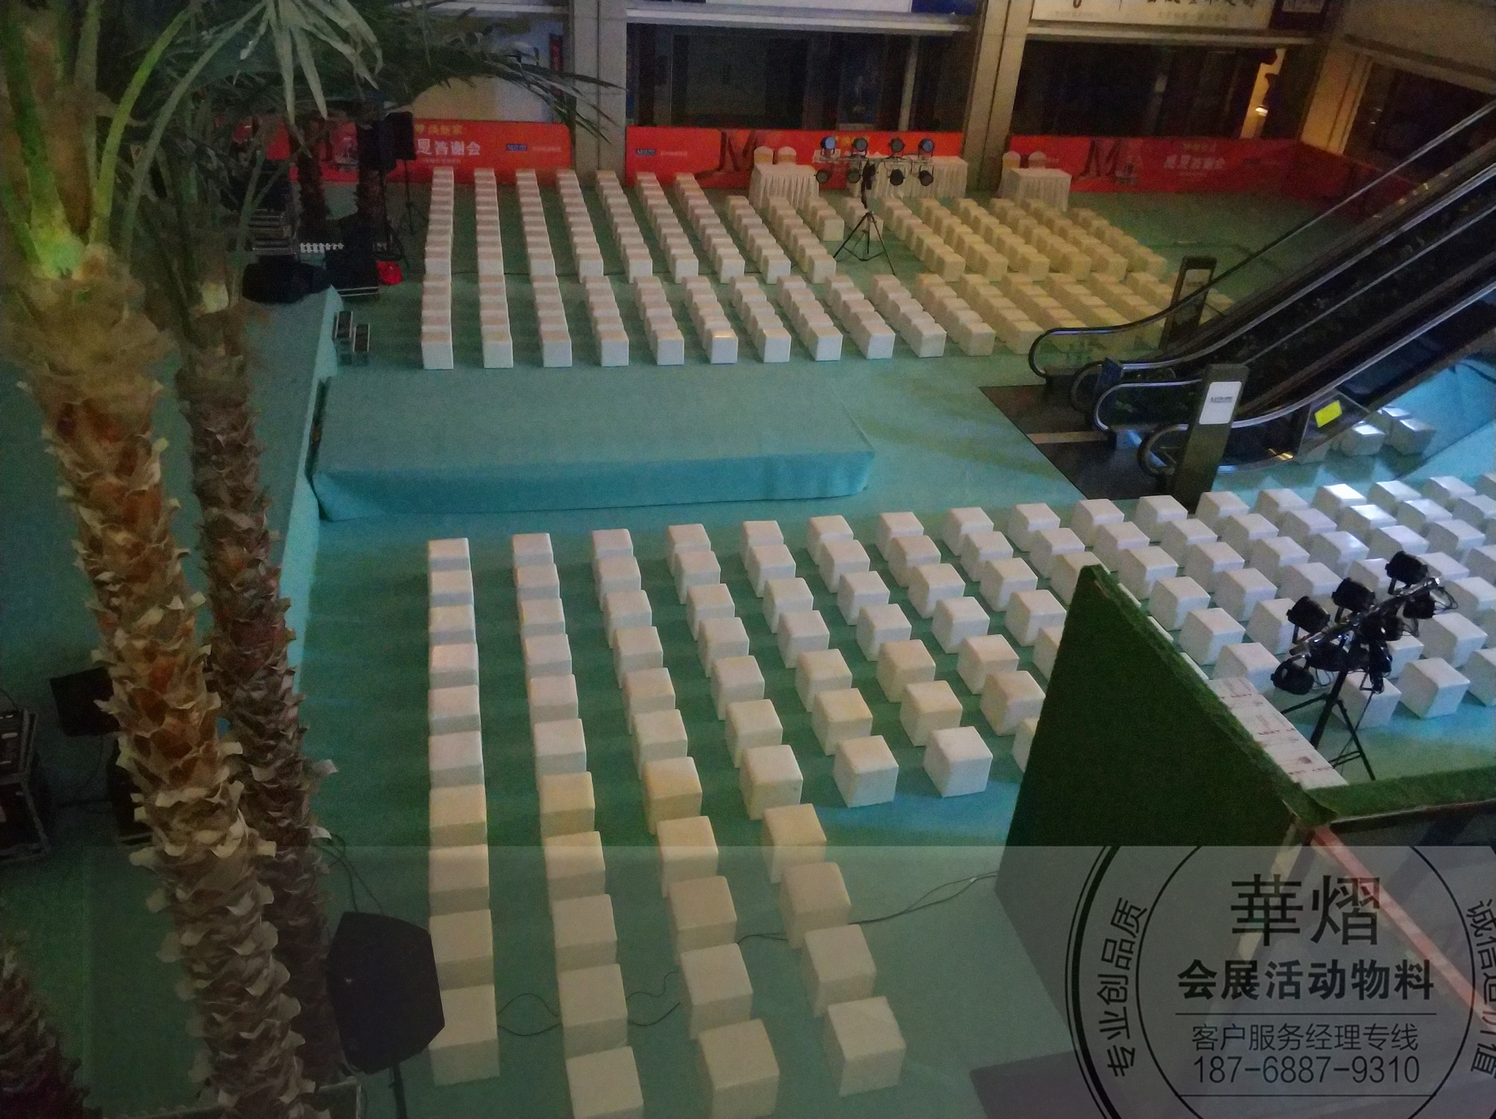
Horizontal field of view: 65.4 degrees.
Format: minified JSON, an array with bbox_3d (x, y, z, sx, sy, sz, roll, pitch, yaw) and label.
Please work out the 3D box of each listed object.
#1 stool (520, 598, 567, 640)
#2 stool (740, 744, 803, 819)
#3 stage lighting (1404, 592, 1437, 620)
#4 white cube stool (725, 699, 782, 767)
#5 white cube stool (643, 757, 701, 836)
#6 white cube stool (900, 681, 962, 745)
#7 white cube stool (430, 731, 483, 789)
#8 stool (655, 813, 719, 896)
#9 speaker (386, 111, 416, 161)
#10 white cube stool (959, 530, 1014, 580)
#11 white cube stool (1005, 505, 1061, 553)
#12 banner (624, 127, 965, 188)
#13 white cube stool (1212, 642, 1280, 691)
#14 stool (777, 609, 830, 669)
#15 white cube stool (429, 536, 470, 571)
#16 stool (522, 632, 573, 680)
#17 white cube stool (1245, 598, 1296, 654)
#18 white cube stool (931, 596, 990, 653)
[{"bbox_3d":[-2.005,0.671,11.437,0.400,0.400,0.400,-4,33,-14],"label":"stool"},{"bbox_3d":[0.199,1.873,9.797,0.400,0.395,0.400,-4,33,-14],"label":"stool"},{"bbox_3d":[5.866,0.396,10.175,0.240,0.235,0.230,-16,23,-30],"label":"stage lighting"},{"bbox_3d":[0.049,1.535,10.312,0.400,0.395,0.400,-5,33,-15],"label":"white cube stool"},{"bbox_3d":[-0.619,1.940,9.588,0.400,0.400,0.400,-4,34,-14],"label":"white cube stool"},{"bbox_3d":[1.683,1.415,10.708,0.400,0.400,0.400,-4,33,-14],"label":"white cube stool"},{"bbox_3d":[-2.408,1.733,9.677,0.405,0.386,0.405,-5,33,-14],"label":"white cube stool"},{"bbox_3d":[-0.472,2.265,8.892,0.400,0.390,0.401,-4,33,-13],"label":"stool"},{"bbox_3d":[-6.125,-7.485,20.663,0.390,0.720,0.410,8,33,4],"label":"speaker"},{"bbox_3d":[2.688,-0.031,13.087,0.405,0.386,0.405,-4,33,-13],"label":"white cube stool"},{"bbox_3d":[3.393,-0.381,13.792,0.400,0.400,0.400,-4,33,-13],"label":"white cube stool"},{"bbox_3d":[1.120,-8.920,26.050,7.700,1.260,0.060,-4,33,-13],"label":"banner"},{"bbox_3d":[4.998,1.120,11.654,0.400,0.395,0.400,-4,33,-15],"label":"white cube stool"},{"bbox_3d":[0.554,0.792,11.565,0.400,0.400,0.400,-4,33,-13],"label":"stool"},{"bbox_3d":[-3.108,0.054,12.188,0.400,0.400,0.400,-4,34,-15],"label":"white cube stool"},{"bbox_3d":[-1.844,0.988,10.798,0.400,0.395,0.400,-4,33,-14],"label":"stool"},{"bbox_3d":[5.615,0.691,12.284,0.405,0.386,0.405,-5,33,-15],"label":"white cube stool"},{"bbox_3d":[2.185,0.677,11.964,0.400,0.400,0.400,-4,34,-14],"label":"white cube stool"}]

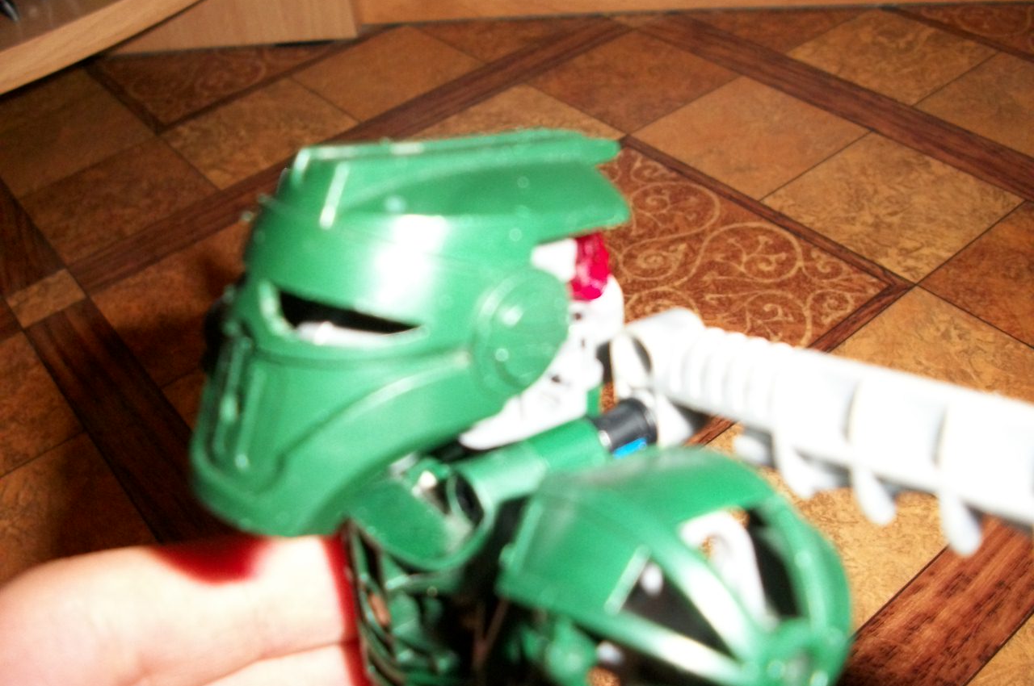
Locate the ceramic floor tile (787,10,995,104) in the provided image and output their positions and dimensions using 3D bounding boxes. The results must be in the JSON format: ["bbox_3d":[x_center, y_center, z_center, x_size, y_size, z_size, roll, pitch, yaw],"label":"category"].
[{"bbox_3d":[0.278,-0.210,0.772,0.118,0.009,0.118,-31,46,-24],"label":"ceramic floor tile"}]

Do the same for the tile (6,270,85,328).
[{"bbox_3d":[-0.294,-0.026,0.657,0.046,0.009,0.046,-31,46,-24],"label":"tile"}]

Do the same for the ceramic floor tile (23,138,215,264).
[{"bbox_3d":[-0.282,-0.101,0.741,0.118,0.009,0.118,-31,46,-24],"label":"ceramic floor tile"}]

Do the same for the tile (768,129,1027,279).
[{"bbox_3d":[0.225,-0.082,0.627,0.118,0.009,0.118,-31,46,-24],"label":"tile"}]

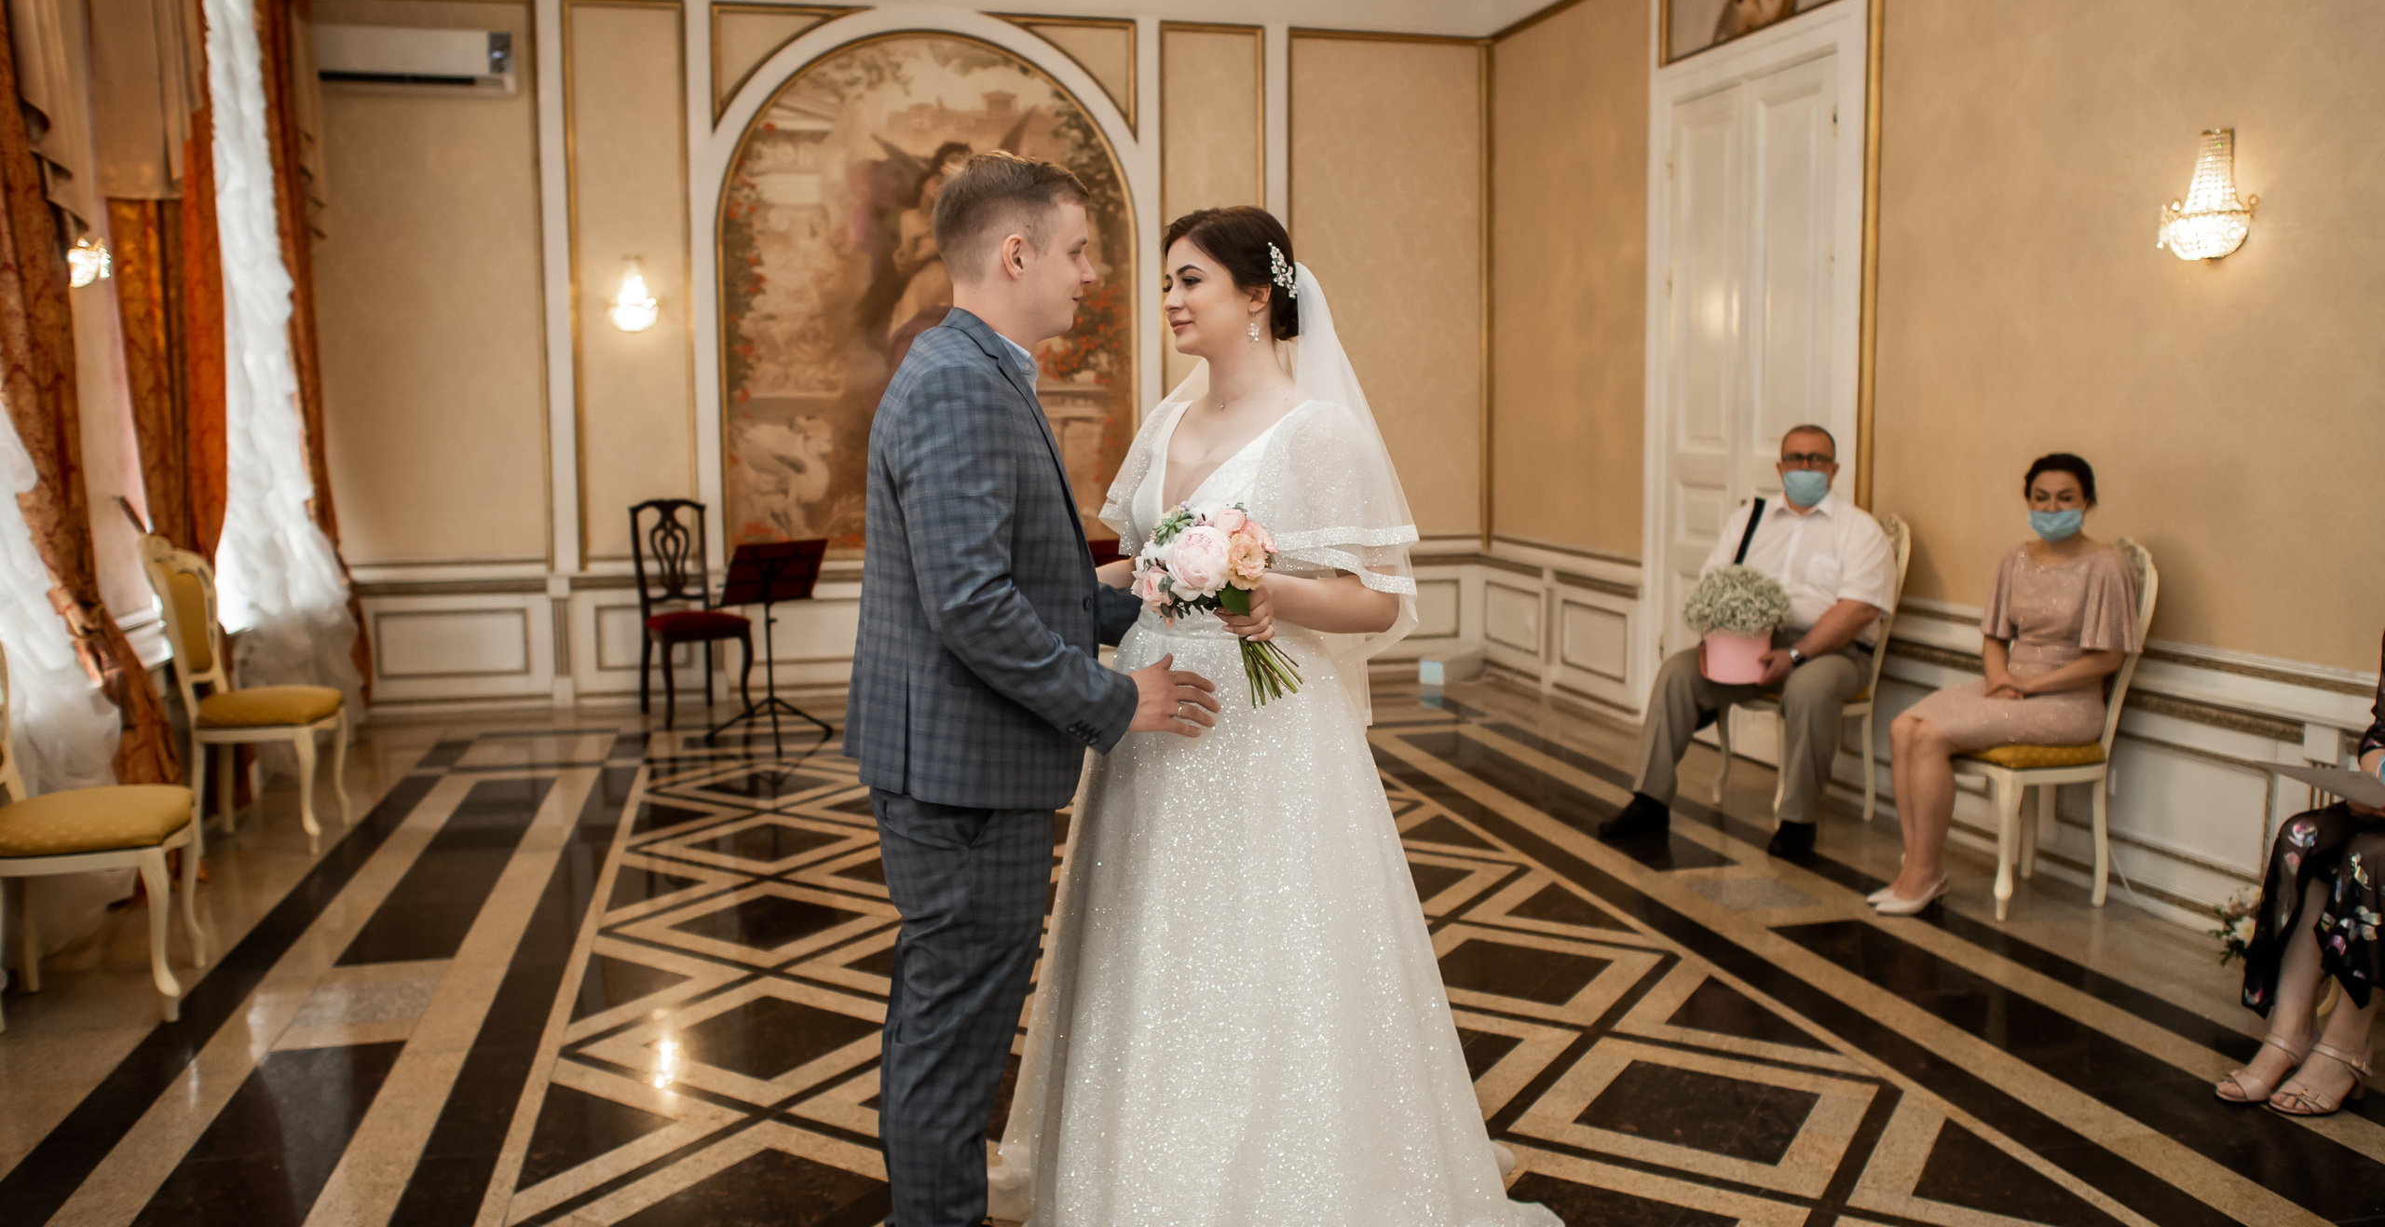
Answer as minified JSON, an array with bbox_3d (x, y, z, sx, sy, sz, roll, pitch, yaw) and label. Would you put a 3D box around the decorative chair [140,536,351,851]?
[{"bbox_3d":[-3.106,0.251,5.242,0.550,1.040,0.470,-2,7,-9],"label":"decorative chair"}]

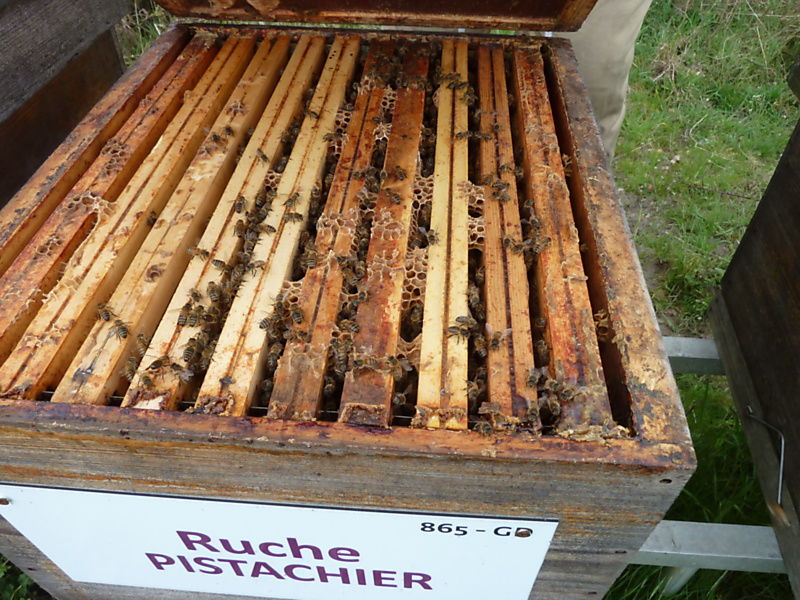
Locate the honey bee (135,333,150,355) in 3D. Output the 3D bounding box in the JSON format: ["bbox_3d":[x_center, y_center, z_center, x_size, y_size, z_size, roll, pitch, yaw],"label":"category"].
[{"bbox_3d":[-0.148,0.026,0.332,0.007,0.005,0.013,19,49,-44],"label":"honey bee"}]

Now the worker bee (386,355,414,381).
[{"bbox_3d":[0.000,0.036,0.311,0.009,0.005,0.013,-25,55,-28],"label":"worker bee"}]

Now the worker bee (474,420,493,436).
[{"bbox_3d":[0.042,0.064,0.289,0.007,0.005,0.012,-13,28,-12],"label":"worker bee"}]

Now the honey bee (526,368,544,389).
[{"bbox_3d":[0.071,0.041,0.304,0.009,0.005,0.011,14,48,13],"label":"honey bee"}]

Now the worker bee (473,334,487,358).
[{"bbox_3d":[0.047,0.027,0.339,0.007,0.005,0.013,-7,67,-1],"label":"worker bee"}]

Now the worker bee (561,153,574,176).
[{"bbox_3d":[0.134,-0.108,0.463,0.006,0.015,0.007,-5,5,8],"label":"worker bee"}]

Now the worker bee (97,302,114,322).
[{"bbox_3d":[-0.178,0.008,0.348,0.007,0.005,0.013,-27,52,-23],"label":"worker bee"}]

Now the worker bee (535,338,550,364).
[{"bbox_3d":[0.081,0.030,0.329,0.007,0.005,0.013,-6,57,11],"label":"worker bee"}]

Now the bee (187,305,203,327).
[{"bbox_3d":[-0.122,0.009,0.345,0.007,0.005,0.013,1,47,2],"label":"bee"}]

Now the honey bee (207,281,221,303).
[{"bbox_3d":[-0.114,-0.005,0.351,0.007,0.005,0.014,-14,48,-13],"label":"honey bee"}]

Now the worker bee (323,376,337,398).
[{"bbox_3d":[-0.040,0.049,0.327,0.006,0.005,0.013,-2,73,2],"label":"worker bee"}]

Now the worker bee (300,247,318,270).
[{"bbox_3d":[-0.058,-0.026,0.372,0.009,0.005,0.013,-11,44,5],"label":"worker bee"}]

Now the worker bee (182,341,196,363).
[{"bbox_3d":[-0.119,0.028,0.327,0.007,0.005,0.013,-1,47,0],"label":"worker bee"}]

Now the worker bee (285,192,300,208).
[{"bbox_3d":[-0.077,-0.071,0.414,0.007,0.005,0.013,18,49,17],"label":"worker bee"}]

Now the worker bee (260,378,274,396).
[{"bbox_3d":[-0.073,0.048,0.319,0.006,0.005,0.012,-4,47,-4],"label":"worker bee"}]

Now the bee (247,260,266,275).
[{"bbox_3d":[-0.091,-0.021,0.366,0.012,0.005,0.006,-17,49,-16],"label":"bee"}]

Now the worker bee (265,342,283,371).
[{"bbox_3d":[-0.071,0.032,0.329,0.007,0.005,0.014,2,64,3],"label":"worker bee"}]

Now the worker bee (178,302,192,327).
[{"bbox_3d":[-0.125,0.008,0.336,0.006,0.005,0.013,-1,46,-1],"label":"worker bee"}]

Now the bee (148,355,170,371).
[{"bbox_3d":[-0.131,0.034,0.315,0.012,0.005,0.006,-30,53,-25],"label":"bee"}]

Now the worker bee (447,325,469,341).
[{"bbox_3d":[0.033,0.018,0.326,0.013,0.005,0.007,12,47,11],"label":"worker bee"}]

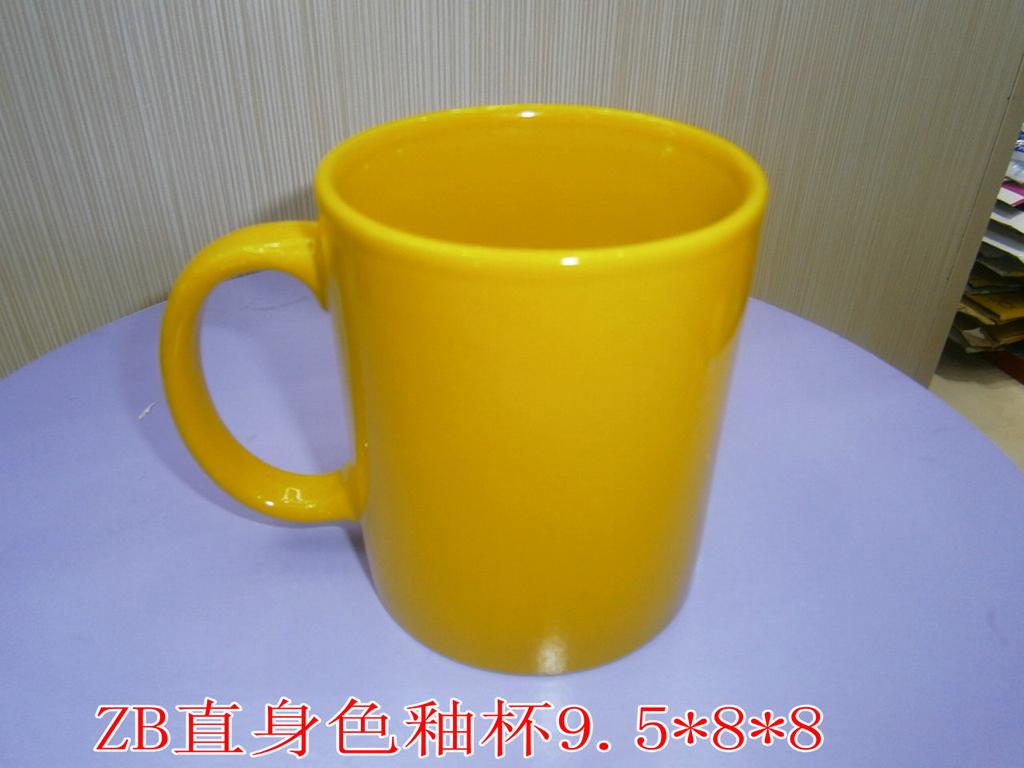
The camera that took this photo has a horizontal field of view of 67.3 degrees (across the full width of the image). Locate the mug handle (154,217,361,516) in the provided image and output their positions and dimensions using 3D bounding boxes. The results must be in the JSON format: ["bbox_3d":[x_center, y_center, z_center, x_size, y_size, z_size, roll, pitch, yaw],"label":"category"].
[{"bbox_3d":[-0.052,0.001,0.161,0.037,0.072,0.013,-4,35,-6],"label":"mug handle"}]

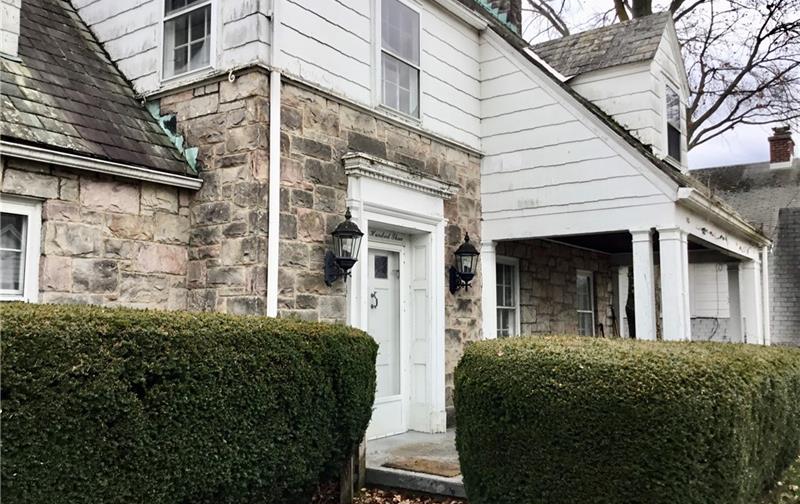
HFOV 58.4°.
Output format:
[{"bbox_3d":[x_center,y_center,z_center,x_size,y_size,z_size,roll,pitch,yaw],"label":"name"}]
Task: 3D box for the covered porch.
[{"bbox_3d":[3.748,1.016,10.648,2.640,2.738,5.664,-4,-7,35],"label":"covered porch"}]

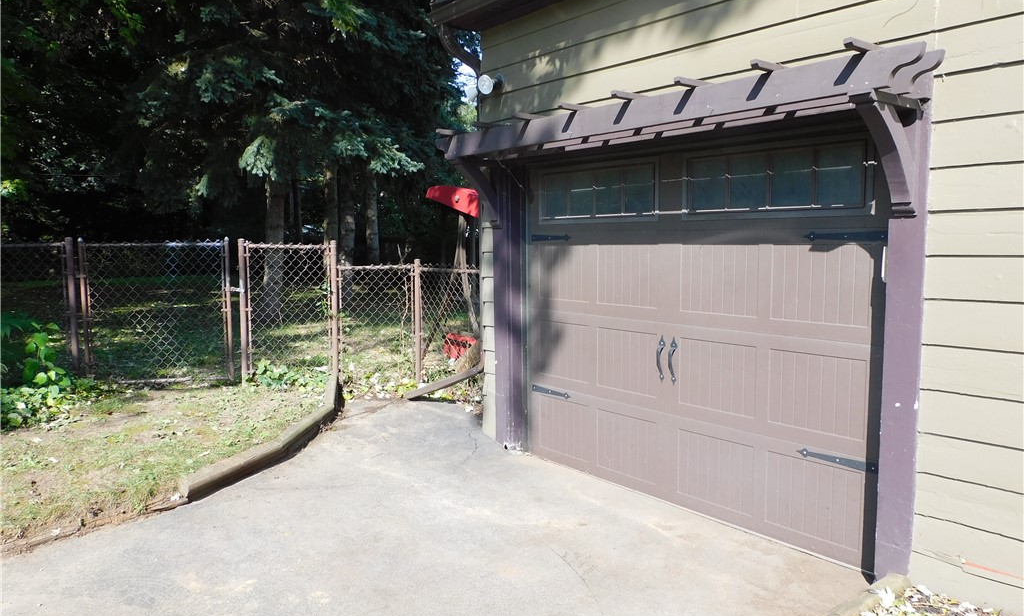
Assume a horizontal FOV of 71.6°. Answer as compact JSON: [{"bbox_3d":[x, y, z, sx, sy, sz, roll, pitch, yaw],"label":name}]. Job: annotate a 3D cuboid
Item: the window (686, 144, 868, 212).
[{"bbox_3d":[1.289,-0.640,3.578,0.040,0.306,0.970,-5,7,-40],"label":"window"}]

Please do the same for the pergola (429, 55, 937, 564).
[{"bbox_3d":[0.598,0.057,3.843,0.610,2.282,3.049,-5,7,-40],"label":"pergola"}]

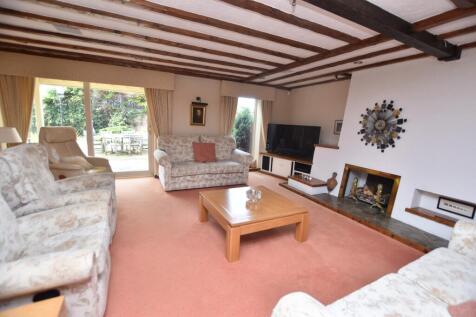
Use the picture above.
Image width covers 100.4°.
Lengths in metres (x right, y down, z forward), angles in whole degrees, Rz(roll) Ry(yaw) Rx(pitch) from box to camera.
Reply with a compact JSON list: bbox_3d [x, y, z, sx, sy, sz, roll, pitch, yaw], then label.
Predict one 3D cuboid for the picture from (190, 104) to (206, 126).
[{"bbox_3d":[-0.900,-1.006,4.577,0.330,0.490,0.040,-3,11,-25],"label":"picture"}]

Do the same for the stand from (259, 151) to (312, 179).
[{"bbox_3d":[1.269,0.231,4.744,0.420,0.510,1.600,-7,14,-42],"label":"stand"}]

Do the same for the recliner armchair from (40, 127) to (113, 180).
[{"bbox_3d":[-2.436,0.106,2.999,0.850,1.080,0.760,6,11,19],"label":"recliner armchair"}]

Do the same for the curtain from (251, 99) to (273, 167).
[{"bbox_3d":[0.687,-0.609,5.317,0.520,1.880,0.140,-3,11,-25],"label":"curtain"}]

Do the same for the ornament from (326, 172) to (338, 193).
[{"bbox_3d":[1.644,0.442,3.456,0.080,0.420,0.200,-3,11,-25],"label":"ornament"}]

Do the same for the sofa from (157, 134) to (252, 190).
[{"bbox_3d":[-0.729,0.026,4.191,1.920,0.950,0.970,-2,11,-22],"label":"sofa"}]

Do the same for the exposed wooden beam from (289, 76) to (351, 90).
[{"bbox_3d":[1.756,-1.766,4.669,0.090,0.080,1.860,-3,11,-25],"label":"exposed wooden beam"}]

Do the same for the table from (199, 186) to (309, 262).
[{"bbox_3d":[0.126,0.687,2.339,0.900,0.375,0.900,-3,11,-27],"label":"table"}]

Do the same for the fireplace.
[{"bbox_3d":[2.012,0.459,3.009,0.300,0.630,0.790,-3,11,-25],"label":"fireplace"}]

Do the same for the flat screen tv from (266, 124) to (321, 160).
[{"bbox_3d":[1.221,-0.406,4.702,0.070,0.730,1.360,-7,14,-42],"label":"flat screen tv"}]

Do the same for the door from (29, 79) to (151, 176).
[{"bbox_3d":[-2.725,-0.483,3.877,1.880,1.930,0.100,-3,11,-25],"label":"door"}]

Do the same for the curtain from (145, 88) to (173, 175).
[{"bbox_3d":[-1.649,-0.507,4.217,0.550,1.920,0.150,-3,11,-25],"label":"curtain"}]

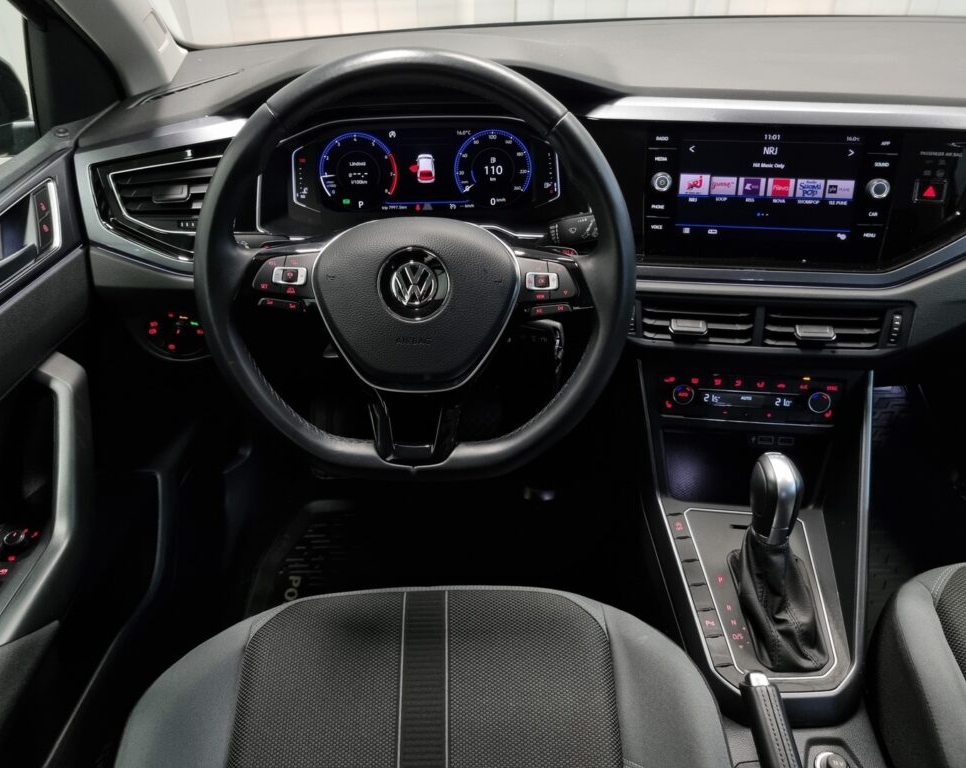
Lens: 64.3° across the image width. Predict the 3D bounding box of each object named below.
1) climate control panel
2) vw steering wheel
[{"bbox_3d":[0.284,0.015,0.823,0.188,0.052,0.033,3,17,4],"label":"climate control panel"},{"bbox_3d":[-0.056,-0.092,0.656,0.370,0.355,0.100,1,15,-2],"label":"vw steering wheel"}]

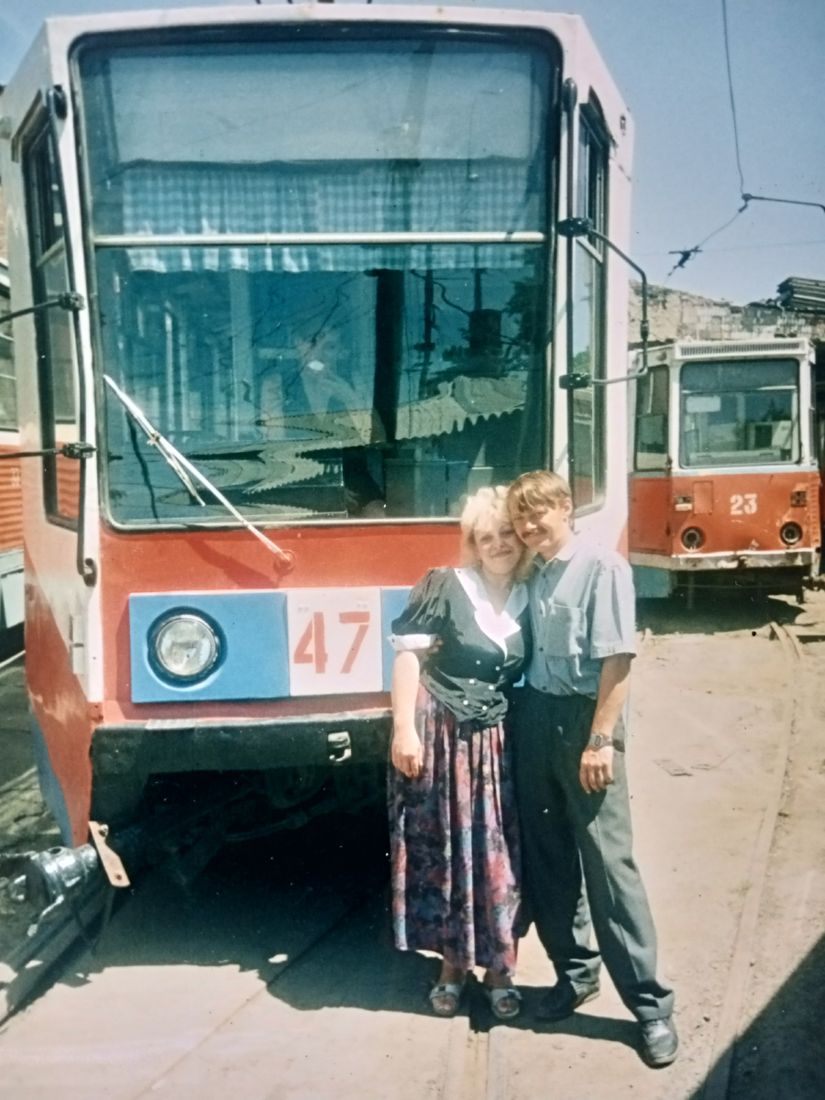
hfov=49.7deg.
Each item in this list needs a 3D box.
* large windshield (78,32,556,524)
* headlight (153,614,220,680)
[{"bbox_3d":[-0.285,-0.856,2.880,1.500,1.560,0.070,-1,7,-3],"label":"large windshield"},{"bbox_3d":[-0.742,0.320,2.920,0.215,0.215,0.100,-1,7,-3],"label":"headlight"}]

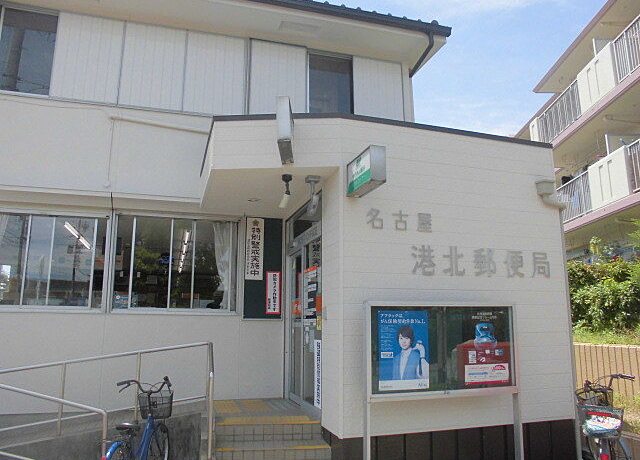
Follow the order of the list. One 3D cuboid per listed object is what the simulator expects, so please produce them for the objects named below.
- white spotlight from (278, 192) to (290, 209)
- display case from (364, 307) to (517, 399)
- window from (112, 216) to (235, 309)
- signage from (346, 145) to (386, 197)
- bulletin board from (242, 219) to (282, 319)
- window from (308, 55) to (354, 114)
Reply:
[{"bbox_3d":[-0.372,-0.307,5.090,0.075,0.155,0.075,27,5,31],"label":"white spotlight"},{"bbox_3d":[1.224,1.174,4.726,1.650,0.875,0.090,4,-12,-19],"label":"display case"},{"bbox_3d":[-1.968,0.468,6.568,1.600,1.270,0.100,3,-11,-15],"label":"window"},{"bbox_3d":[0.436,-0.543,4.592,0.145,0.330,0.560,4,-12,-19],"label":"signage"},{"bbox_3d":[-0.804,0.540,6.841,0.530,1.420,0.045,3,-11,-15],"label":"bulletin board"},{"bbox_3d":[0.163,-2.035,6.990,0.670,1.170,0.100,3,-11,-15],"label":"window"}]

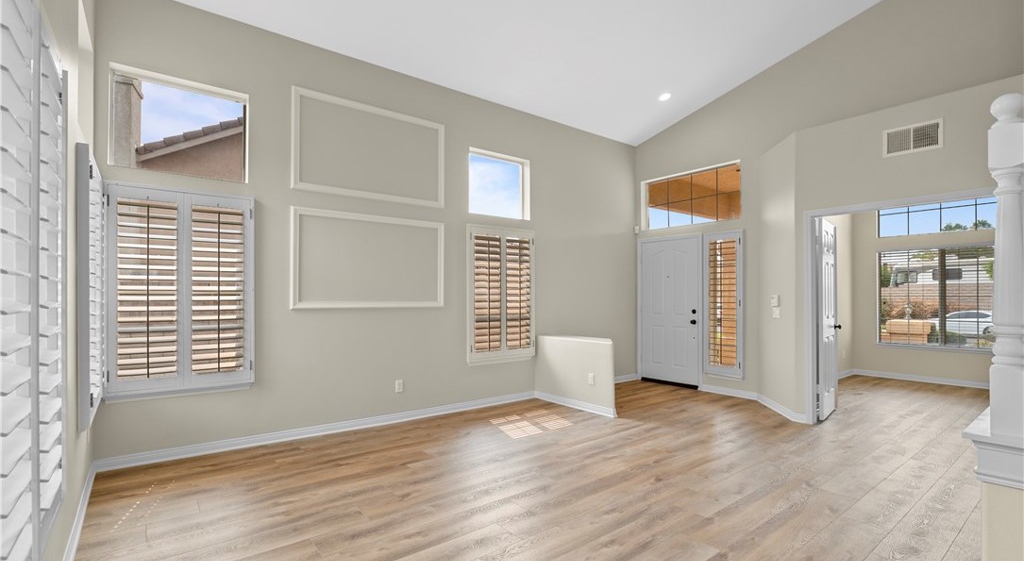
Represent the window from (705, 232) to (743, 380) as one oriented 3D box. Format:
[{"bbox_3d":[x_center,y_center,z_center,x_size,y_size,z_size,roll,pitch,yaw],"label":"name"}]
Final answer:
[{"bbox_3d":[2.677,0.298,5.774,0.080,1.817,0.506,1,-2,-38],"label":"window"}]

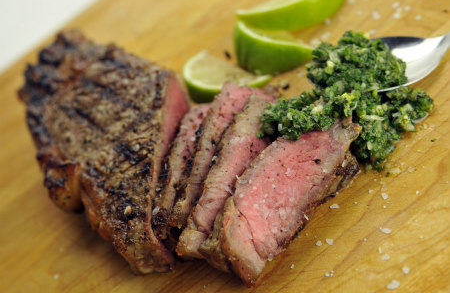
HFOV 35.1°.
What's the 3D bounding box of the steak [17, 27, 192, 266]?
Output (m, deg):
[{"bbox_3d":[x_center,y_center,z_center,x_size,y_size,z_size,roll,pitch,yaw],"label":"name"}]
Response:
[{"bbox_3d":[-0.070,-0.004,0.439,0.102,0.034,0.188,-42,48,-3],"label":"steak"}]

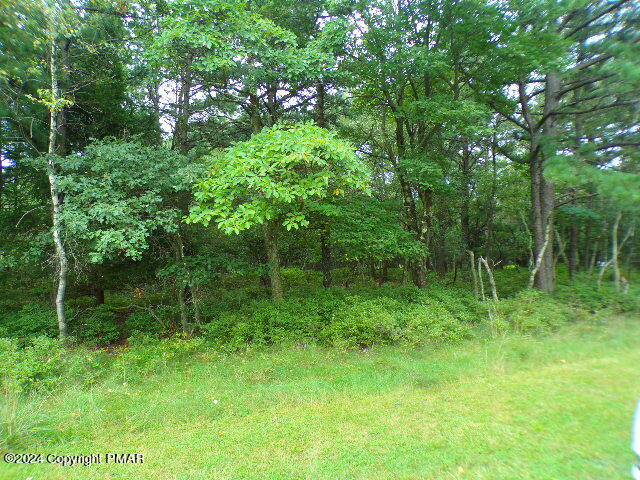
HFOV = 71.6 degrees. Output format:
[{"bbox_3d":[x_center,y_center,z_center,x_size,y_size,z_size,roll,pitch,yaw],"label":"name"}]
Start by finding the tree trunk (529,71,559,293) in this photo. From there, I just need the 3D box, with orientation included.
[{"bbox_3d":[5.138,-1.345,10.200,0.600,5.100,0.500,1,1,0],"label":"tree trunk"}]

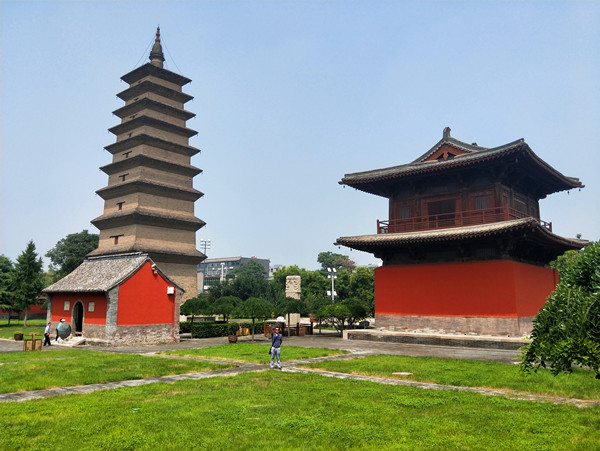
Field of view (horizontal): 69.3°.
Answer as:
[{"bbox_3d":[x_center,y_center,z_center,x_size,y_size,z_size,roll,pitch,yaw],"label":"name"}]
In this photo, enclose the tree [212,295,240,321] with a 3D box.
[{"bbox_3d":[-6.107,7.484,35.745,2.525,3.386,2.525,0,-10,0],"label":"tree"}]

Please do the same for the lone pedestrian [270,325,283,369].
[{"bbox_3d":[-0.964,5.038,17.908,0.550,1.720,0.360,0,-10,0],"label":"lone pedestrian"}]

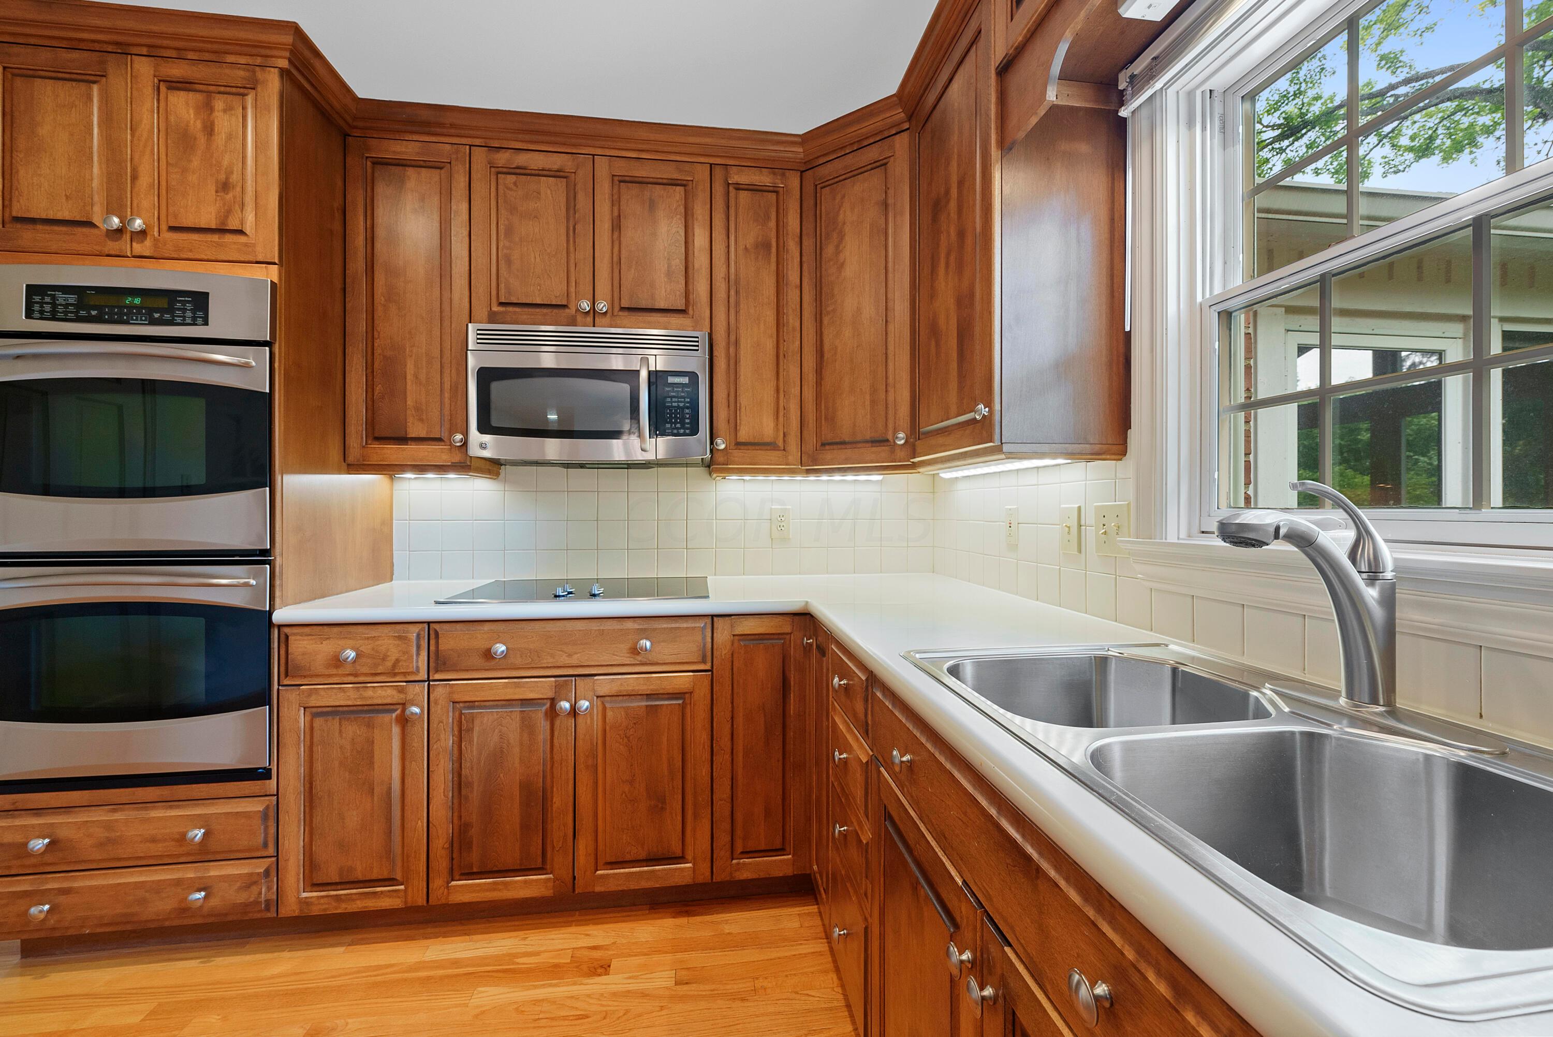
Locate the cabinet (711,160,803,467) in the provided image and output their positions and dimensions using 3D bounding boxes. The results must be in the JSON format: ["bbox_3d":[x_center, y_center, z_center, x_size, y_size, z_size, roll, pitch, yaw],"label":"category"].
[{"bbox_3d":[-0.087,-0.671,2.203,0.308,1.023,0.324,0,1,-8],"label":"cabinet"}]

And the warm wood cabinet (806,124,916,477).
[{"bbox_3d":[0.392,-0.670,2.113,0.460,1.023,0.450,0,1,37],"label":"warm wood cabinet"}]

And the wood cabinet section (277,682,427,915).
[{"bbox_3d":[-1.164,0.746,1.909,0.368,0.601,0.602,0,0,-8],"label":"wood cabinet section"}]

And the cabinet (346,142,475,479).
[{"bbox_3d":[-1.176,-0.670,2.056,0.365,1.023,0.324,0,1,-8],"label":"cabinet"}]

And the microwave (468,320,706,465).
[{"bbox_3d":[-0.617,-0.399,2.106,0.756,0.430,0.379,0,1,-8],"label":"microwave"}]

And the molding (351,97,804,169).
[{"bbox_3d":[-0.619,-1.227,1.937,1.432,0.080,0.075,0,1,-8],"label":"molding"}]

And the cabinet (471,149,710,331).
[{"bbox_3d":[-0.617,-0.902,2.129,0.762,0.561,0.324,0,1,-8],"label":"cabinet"}]

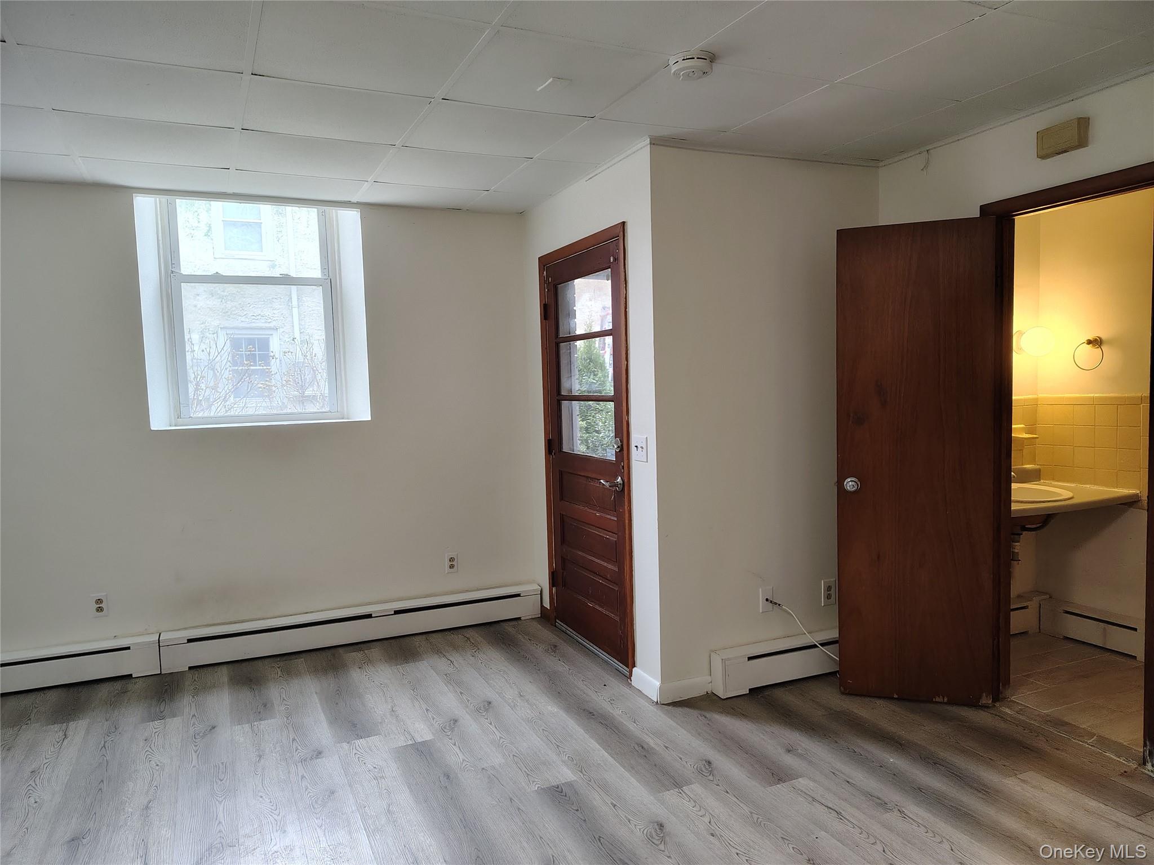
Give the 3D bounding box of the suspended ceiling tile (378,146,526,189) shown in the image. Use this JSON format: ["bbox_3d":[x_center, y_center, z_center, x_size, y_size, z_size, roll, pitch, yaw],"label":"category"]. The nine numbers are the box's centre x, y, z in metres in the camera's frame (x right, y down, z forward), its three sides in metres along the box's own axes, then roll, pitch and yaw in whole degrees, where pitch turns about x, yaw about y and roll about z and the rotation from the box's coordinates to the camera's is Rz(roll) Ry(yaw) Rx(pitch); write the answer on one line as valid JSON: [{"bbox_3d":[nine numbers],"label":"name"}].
[{"bbox_3d":[-0.589,-1.223,3.705,0.606,0.020,0.598,-3,4,-25],"label":"suspended ceiling tile"}]

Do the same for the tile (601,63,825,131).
[{"bbox_3d":[0.470,-1.199,2.879,0.606,0.020,0.598,-3,4,-25],"label":"tile"}]

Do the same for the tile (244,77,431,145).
[{"bbox_3d":[-0.885,-1.163,2.909,0.603,0.018,0.600,-3,4,-25],"label":"tile"}]

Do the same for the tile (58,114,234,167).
[{"bbox_3d":[-1.696,-1.165,3.196,0.603,0.018,0.600,-3,4,-25],"label":"tile"}]

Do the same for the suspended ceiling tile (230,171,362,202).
[{"bbox_3d":[-1.376,-1.220,3.950,0.603,0.018,0.480,-3,4,-25],"label":"suspended ceiling tile"}]

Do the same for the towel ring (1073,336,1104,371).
[{"bbox_3d":[2.562,-0.392,3.985,0.075,0.171,0.150,-3,4,-25],"label":"towel ring"}]

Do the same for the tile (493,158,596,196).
[{"bbox_3d":[-0.161,-1.248,3.904,0.332,0.020,0.598,-3,4,-25],"label":"tile"}]

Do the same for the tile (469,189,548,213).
[{"bbox_3d":[-0.393,-1.274,4.415,0.344,0.020,0.526,-3,4,-25],"label":"tile"}]

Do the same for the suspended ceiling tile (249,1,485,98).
[{"bbox_3d":[-0.635,-1.135,2.366,0.606,0.020,0.598,-3,4,-25],"label":"suspended ceiling tile"}]

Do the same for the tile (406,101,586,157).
[{"bbox_3d":[-0.336,-1.195,3.164,0.606,0.020,0.598,-3,4,-25],"label":"tile"}]

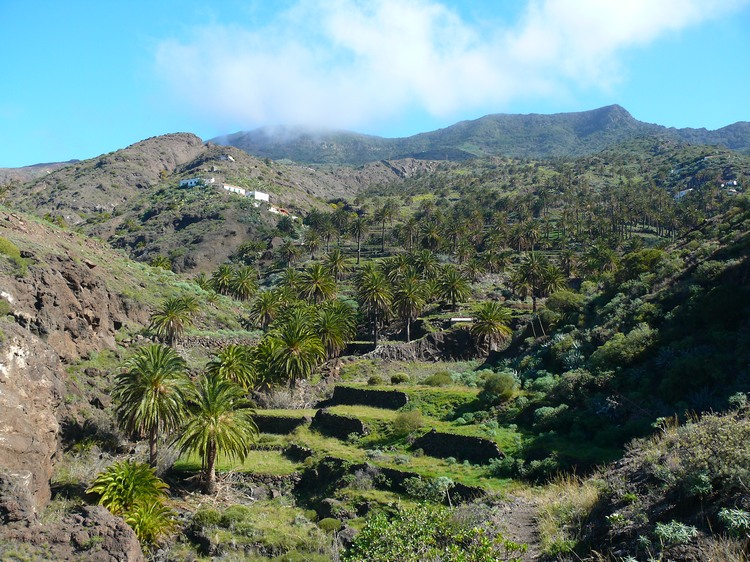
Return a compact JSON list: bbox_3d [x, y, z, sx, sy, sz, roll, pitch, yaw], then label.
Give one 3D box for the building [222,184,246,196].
[{"bbox_3d":[-79.536,-50.212,421.059,6.500,4.200,16.500,-1,-2,32],"label":"building"}]

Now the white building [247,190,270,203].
[{"bbox_3d":[-53.020,-38.450,345.000,9.500,4.400,6.500,0,0,-37],"label":"white building"}]

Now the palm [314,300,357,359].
[{"bbox_3d":[-5.925,7.229,113.000,6.186,8.645,6.186,0,-2,0],"label":"palm"}]

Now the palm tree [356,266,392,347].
[{"bbox_3d":[-0.045,4.733,138.000,6.280,14.381,6.280,0,-2,0],"label":"palm tree"}]

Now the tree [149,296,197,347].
[{"bbox_3d":[-30.060,6.060,112.000,6.800,7.240,6.800,0,3,0],"label":"tree"}]

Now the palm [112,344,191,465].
[{"bbox_3d":[-20.540,11.500,70.000,7.390,11.270,7.390,0,3,0],"label":"palm"}]

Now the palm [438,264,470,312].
[{"bbox_3d":[14.560,1.370,138.000,6.010,8.740,5.830,0,0,0],"label":"palm"}]

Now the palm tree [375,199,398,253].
[{"bbox_3d":[3.120,-16.320,225.000,6.530,15.730,6.530,0,3,0],"label":"palm tree"}]

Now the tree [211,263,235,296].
[{"bbox_3d":[-32.080,0.210,160.000,5.700,7.390,5.530,0,0,0],"label":"tree"}]

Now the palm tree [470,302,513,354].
[{"bbox_3d":[18.900,7.540,123.000,6.810,8.760,6.810,0,3,0],"label":"palm tree"}]

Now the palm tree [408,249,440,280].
[{"bbox_3d":[10.090,-2.770,150.000,6.130,7.320,5.950,0,0,0],"label":"palm tree"}]

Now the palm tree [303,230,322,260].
[{"bbox_3d":[-20.198,-11.392,245.000,6.140,9.534,6.140,0,-2,0],"label":"palm tree"}]

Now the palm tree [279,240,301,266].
[{"bbox_3d":[-25.940,-8.116,230.000,6.675,8.040,6.675,0,-2,0],"label":"palm tree"}]

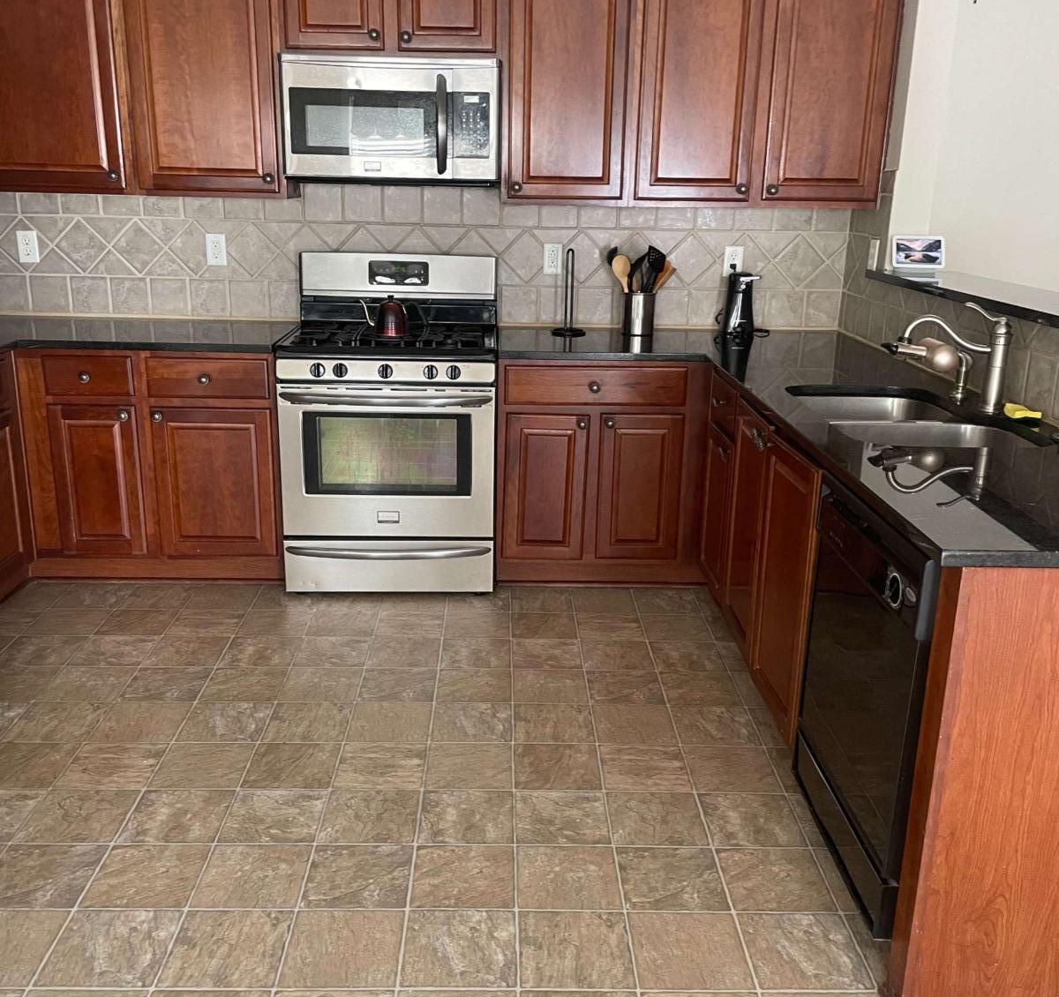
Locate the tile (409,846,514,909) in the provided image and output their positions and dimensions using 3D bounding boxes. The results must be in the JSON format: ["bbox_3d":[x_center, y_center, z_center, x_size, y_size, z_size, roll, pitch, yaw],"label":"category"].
[{"bbox_3d":[-0.145,0.844,2.355,0.228,0.010,0.227,1,17,-2],"label":"tile"}]

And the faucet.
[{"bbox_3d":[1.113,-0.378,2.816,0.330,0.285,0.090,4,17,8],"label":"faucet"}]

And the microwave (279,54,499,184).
[{"bbox_3d":[-0.481,-1.363,3.859,0.758,0.408,0.395,1,17,-1],"label":"microwave"}]

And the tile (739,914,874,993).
[{"bbox_3d":[0.548,0.909,2.134,0.226,0.010,0.226,1,17,-2],"label":"tile"}]

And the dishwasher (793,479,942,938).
[{"bbox_3d":[0.958,0.430,2.218,0.603,0.843,0.601,1,17,-2],"label":"dishwasher"}]

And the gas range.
[{"bbox_3d":[-0.506,-0.292,4.009,0.758,1.185,0.693,1,17,-2],"label":"gas range"}]

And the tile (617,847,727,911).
[{"bbox_3d":[0.314,0.841,2.346,0.226,0.010,0.226,1,17,-2],"label":"tile"}]

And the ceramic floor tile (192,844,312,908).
[{"bbox_3d":[-0.607,0.836,2.344,0.222,0.010,0.222,1,17,-2],"label":"ceramic floor tile"}]

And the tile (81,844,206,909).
[{"bbox_3d":[-0.829,0.828,2.312,0.226,0.010,0.226,1,17,-2],"label":"tile"}]

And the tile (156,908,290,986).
[{"bbox_3d":[-0.594,0.896,2.100,0.226,0.010,0.226,1,17,-2],"label":"tile"}]

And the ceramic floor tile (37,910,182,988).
[{"bbox_3d":[-0.832,0.901,2.115,0.228,0.010,0.227,1,17,-2],"label":"ceramic floor tile"}]

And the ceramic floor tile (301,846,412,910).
[{"bbox_3d":[-0.376,0.839,2.351,0.222,0.010,0.222,1,17,-2],"label":"ceramic floor tile"}]

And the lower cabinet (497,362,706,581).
[{"bbox_3d":[0.246,-0.146,4.121,0.739,0.875,0.615,1,17,-2],"label":"lower cabinet"}]

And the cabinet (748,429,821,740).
[{"bbox_3d":[0.951,0.217,2.748,0.600,0.750,0.460,1,17,-2],"label":"cabinet"}]

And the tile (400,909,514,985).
[{"bbox_3d":[-0.139,0.910,2.136,0.228,0.010,0.227,1,17,-2],"label":"tile"}]

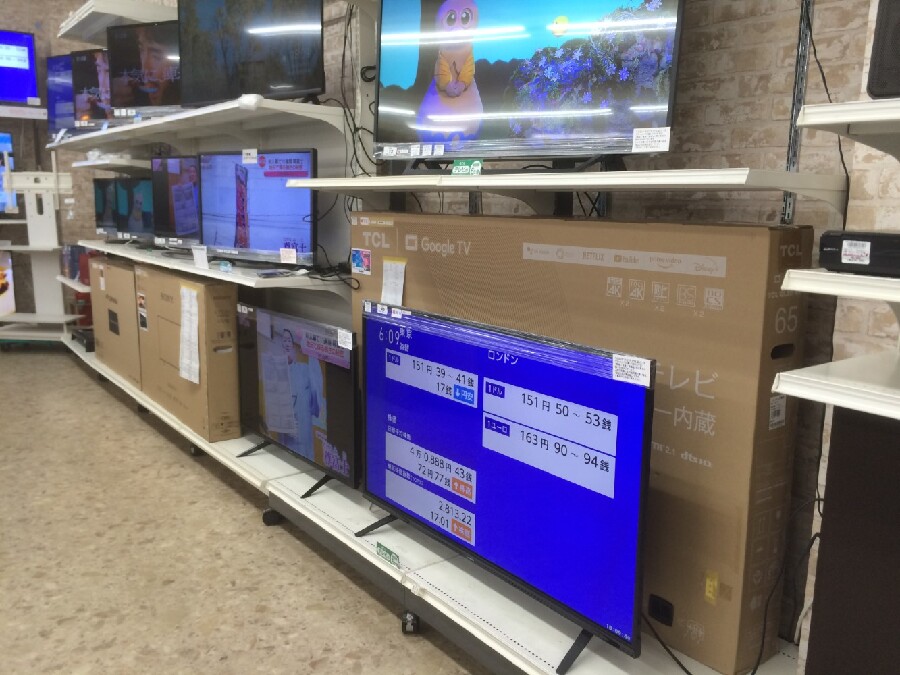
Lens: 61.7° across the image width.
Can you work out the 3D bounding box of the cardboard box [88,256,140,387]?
[{"bbox_3d":[-1.934,-0.112,4.497,0.137,0.645,1.070,-7,13,-36],"label":"cardboard box"}]

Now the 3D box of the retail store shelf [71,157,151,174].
[{"bbox_3d":[-2.337,-1.178,5.194,0.270,0.050,0.890,-7,13,-38],"label":"retail store shelf"}]

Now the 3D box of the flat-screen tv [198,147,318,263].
[{"bbox_3d":[-0.762,-0.527,3.047,0.727,0.430,0.085,9,13,38],"label":"flat-screen tv"}]

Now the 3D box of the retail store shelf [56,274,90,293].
[{"bbox_3d":[-2.425,-0.387,5.274,0.440,0.035,0.890,-7,13,-37],"label":"retail store shelf"}]

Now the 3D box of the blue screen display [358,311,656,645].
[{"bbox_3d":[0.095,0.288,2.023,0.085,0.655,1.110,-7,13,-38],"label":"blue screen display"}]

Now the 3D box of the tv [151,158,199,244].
[{"bbox_3d":[-1.399,-0.701,3.898,0.085,0.425,0.710,-7,13,-38],"label":"tv"}]

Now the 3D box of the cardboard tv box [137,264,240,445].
[{"bbox_3d":[-1.294,0.032,3.647,0.137,0.681,1.030,-7,13,-36],"label":"cardboard tv box"}]

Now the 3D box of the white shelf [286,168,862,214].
[{"bbox_3d":[0.118,-0.408,2.129,0.390,0.085,1.785,-7,13,-38],"label":"white shelf"}]

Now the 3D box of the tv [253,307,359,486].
[{"bbox_3d":[-0.574,0.174,2.846,0.085,0.530,0.920,-7,13,-38],"label":"tv"}]

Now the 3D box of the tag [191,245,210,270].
[{"bbox_3d":[-1.046,-0.340,3.176,0.080,0.105,0.030,7,12,30],"label":"tag"}]

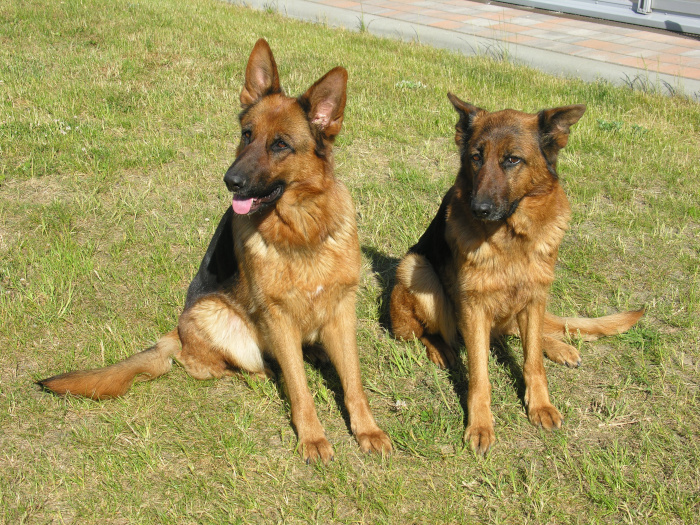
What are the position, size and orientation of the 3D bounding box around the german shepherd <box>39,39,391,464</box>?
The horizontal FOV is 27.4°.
[{"bbox_3d":[-0.272,-0.064,2.899,0.640,0.810,0.660,-9,22,-23],"label":"german shepherd"}]

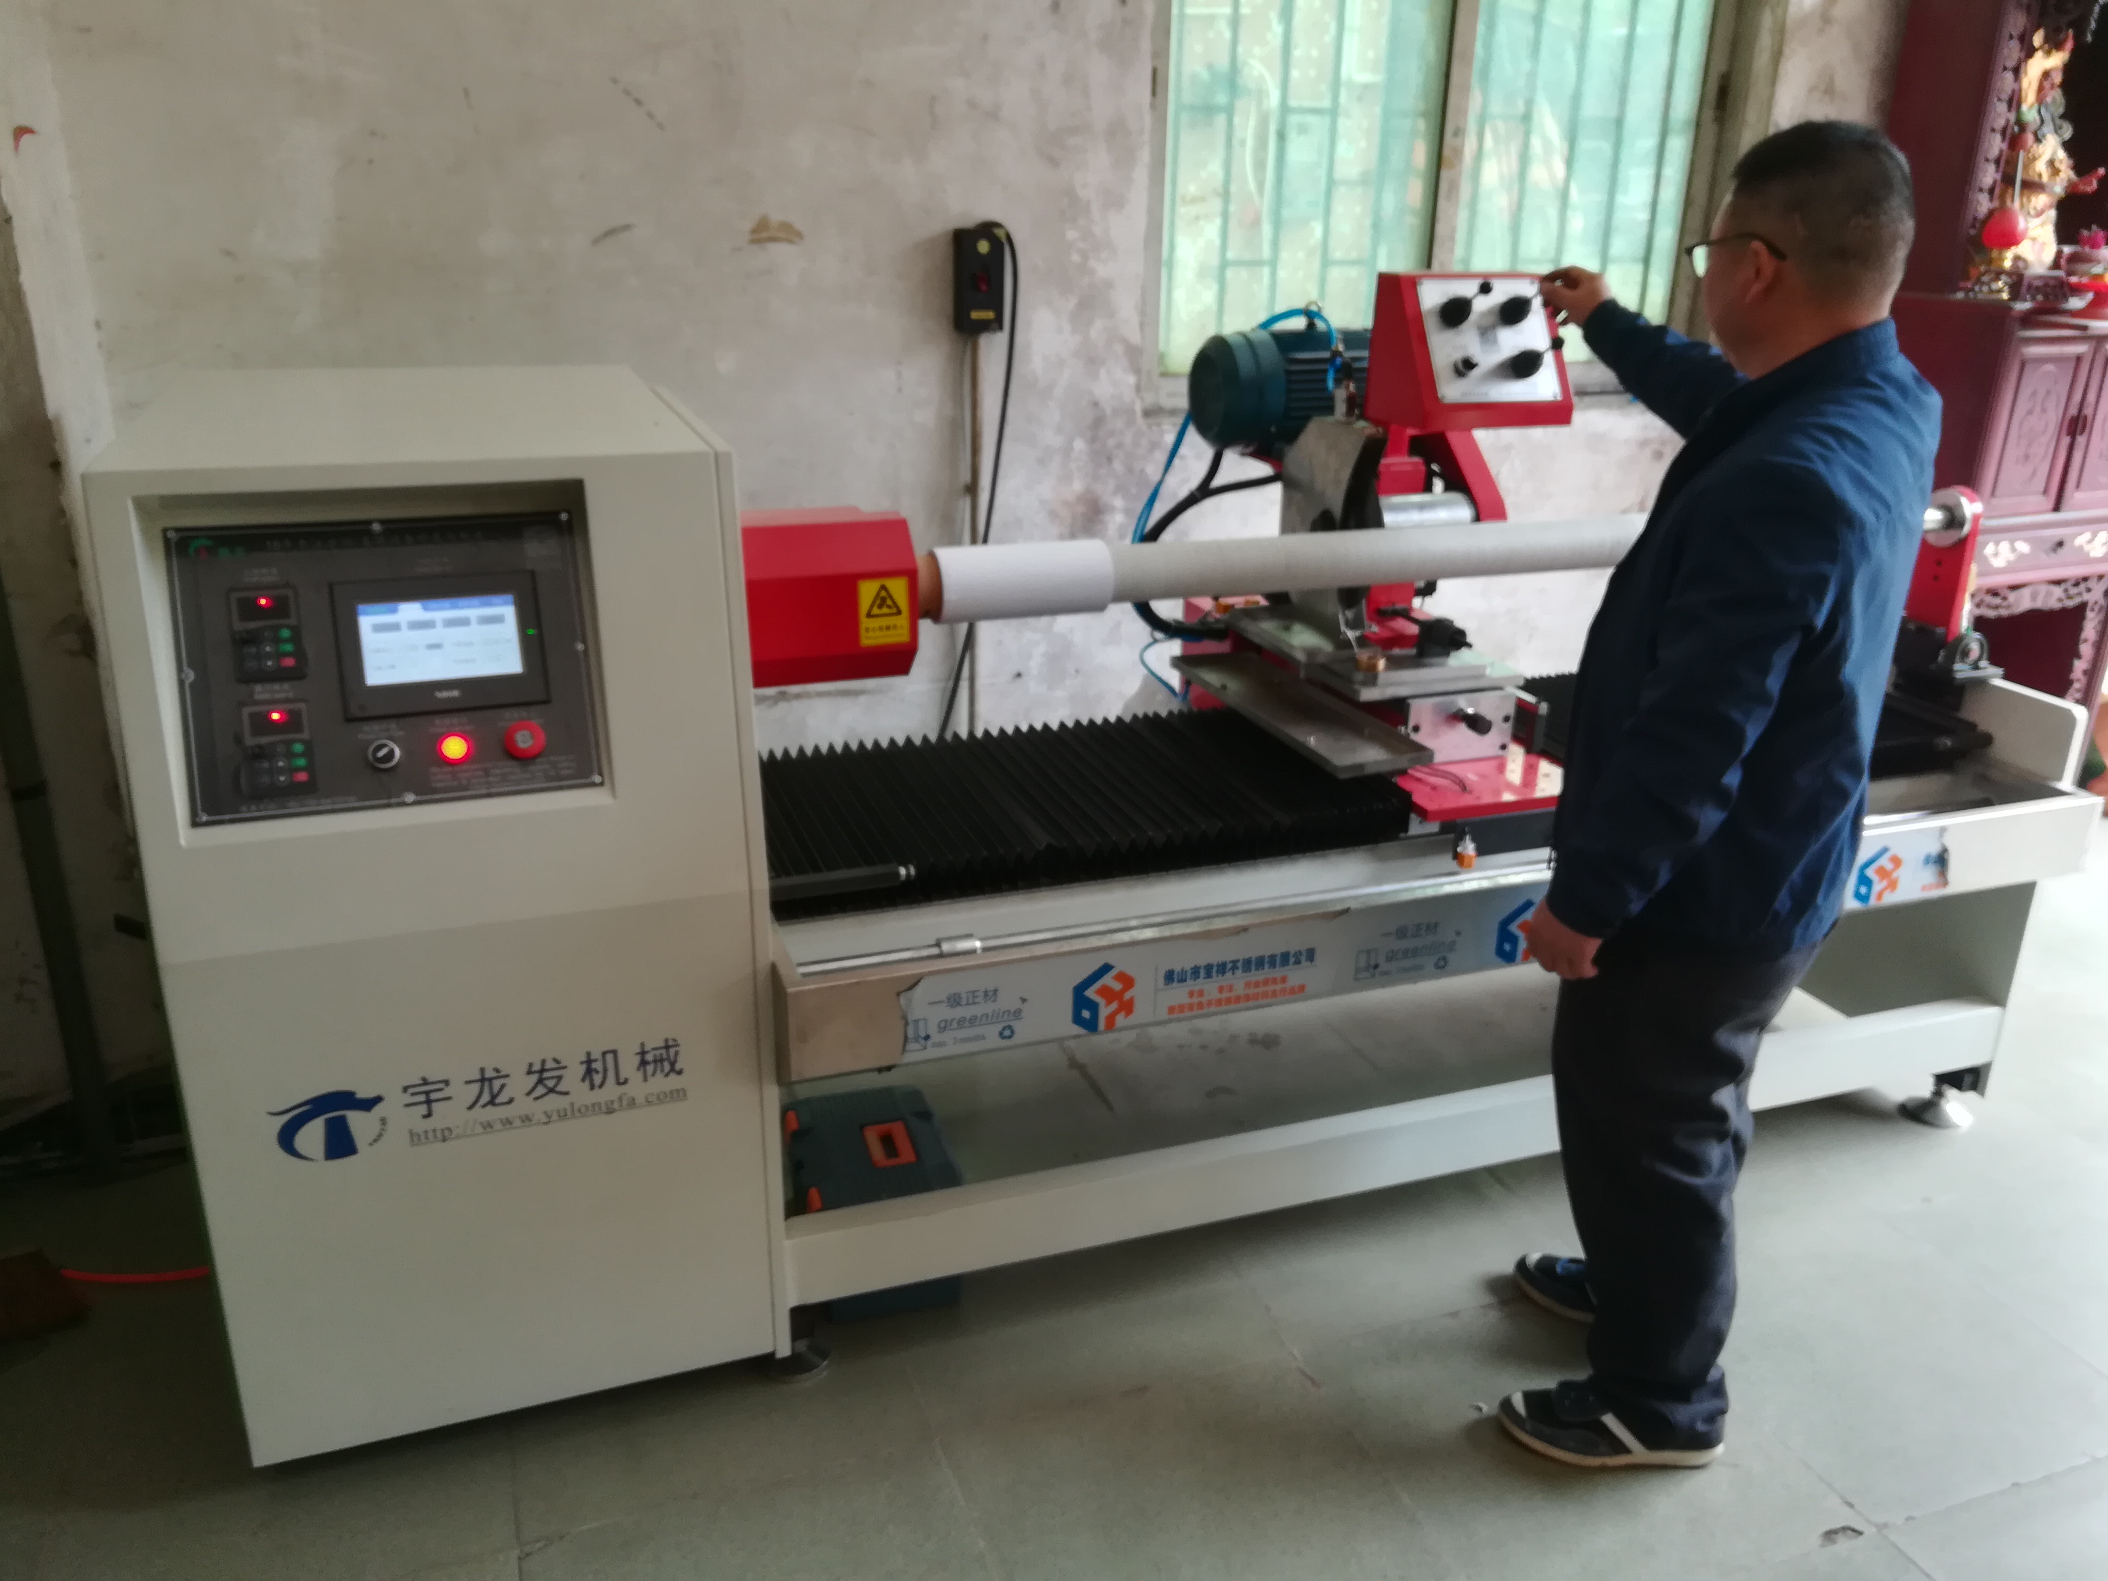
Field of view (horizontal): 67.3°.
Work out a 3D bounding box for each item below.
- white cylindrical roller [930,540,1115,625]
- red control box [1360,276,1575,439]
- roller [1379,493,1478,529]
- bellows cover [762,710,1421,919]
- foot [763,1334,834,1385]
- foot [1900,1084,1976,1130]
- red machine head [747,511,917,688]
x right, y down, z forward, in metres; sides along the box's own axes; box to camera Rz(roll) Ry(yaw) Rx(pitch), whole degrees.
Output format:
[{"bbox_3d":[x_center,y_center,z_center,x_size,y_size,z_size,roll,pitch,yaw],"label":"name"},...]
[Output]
[{"bbox_3d":[-0.041,-0.278,2.099,0.233,0.095,0.095,-6,21,-18],"label":"white cylindrical roller"},{"bbox_3d":[0.627,-0.657,2.356,0.250,0.206,0.172,-6,21,-19],"label":"red control box"},{"bbox_3d":[0.553,-0.405,2.386,0.148,0.082,0.082,-6,21,-18],"label":"roller"},{"bbox_3d":[-0.010,0.011,2.300,0.917,0.066,0.489,-6,21,-18],"label":"bellows cover"},{"bbox_3d":[-0.346,0.728,2.102,0.103,0.051,0.107,-6,21,-18],"label":"foot"},{"bbox_3d":[1.513,0.521,2.705,0.113,0.062,0.113,-6,21,-18],"label":"foot"},{"bbox_3d":[-0.311,-0.248,2.011,0.231,0.200,0.215,-6,21,-18],"label":"red machine head"}]

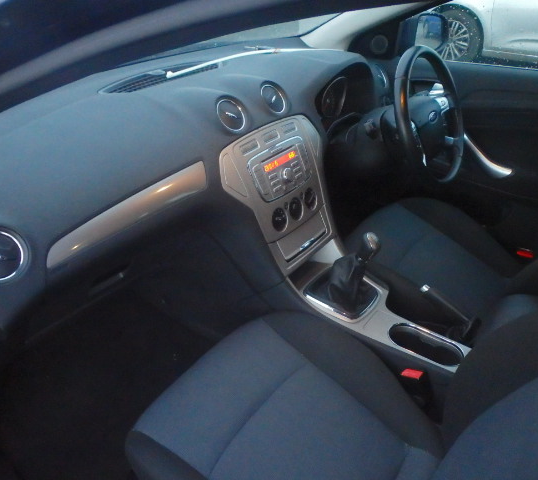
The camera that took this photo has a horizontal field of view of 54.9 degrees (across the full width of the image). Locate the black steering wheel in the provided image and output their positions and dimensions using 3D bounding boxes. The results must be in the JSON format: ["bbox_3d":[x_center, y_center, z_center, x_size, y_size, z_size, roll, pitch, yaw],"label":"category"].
[{"bbox_3d":[0.425,-0.327,1.383,0.090,0.376,0.376,-5,21,43],"label":"black steering wheel"}]

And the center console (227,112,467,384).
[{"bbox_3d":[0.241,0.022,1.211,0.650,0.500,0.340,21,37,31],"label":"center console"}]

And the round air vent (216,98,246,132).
[{"bbox_3d":[-0.091,-0.284,1.195,0.030,0.084,0.084,-23,9,46],"label":"round air vent"}]

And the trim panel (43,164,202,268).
[{"bbox_3d":[-0.255,-0.058,0.998,0.045,0.078,0.400,-1,25,41],"label":"trim panel"}]

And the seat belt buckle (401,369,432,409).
[{"bbox_3d":[0.320,0.314,1.091,0.050,0.090,0.030,-7,20,43],"label":"seat belt buckle"}]

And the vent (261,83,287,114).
[{"bbox_3d":[0.007,-0.350,1.306,0.030,0.084,0.084,-23,9,46],"label":"vent"}]

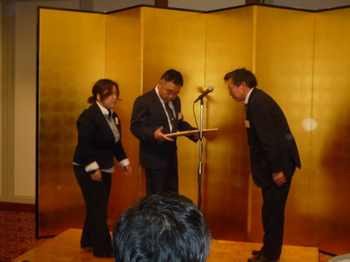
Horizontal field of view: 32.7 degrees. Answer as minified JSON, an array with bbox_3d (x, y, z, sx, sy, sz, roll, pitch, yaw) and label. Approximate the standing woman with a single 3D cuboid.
[{"bbox_3d":[-0.640,0.297,5.195,0.440,1.510,0.470,3,4,35],"label":"standing woman"}]

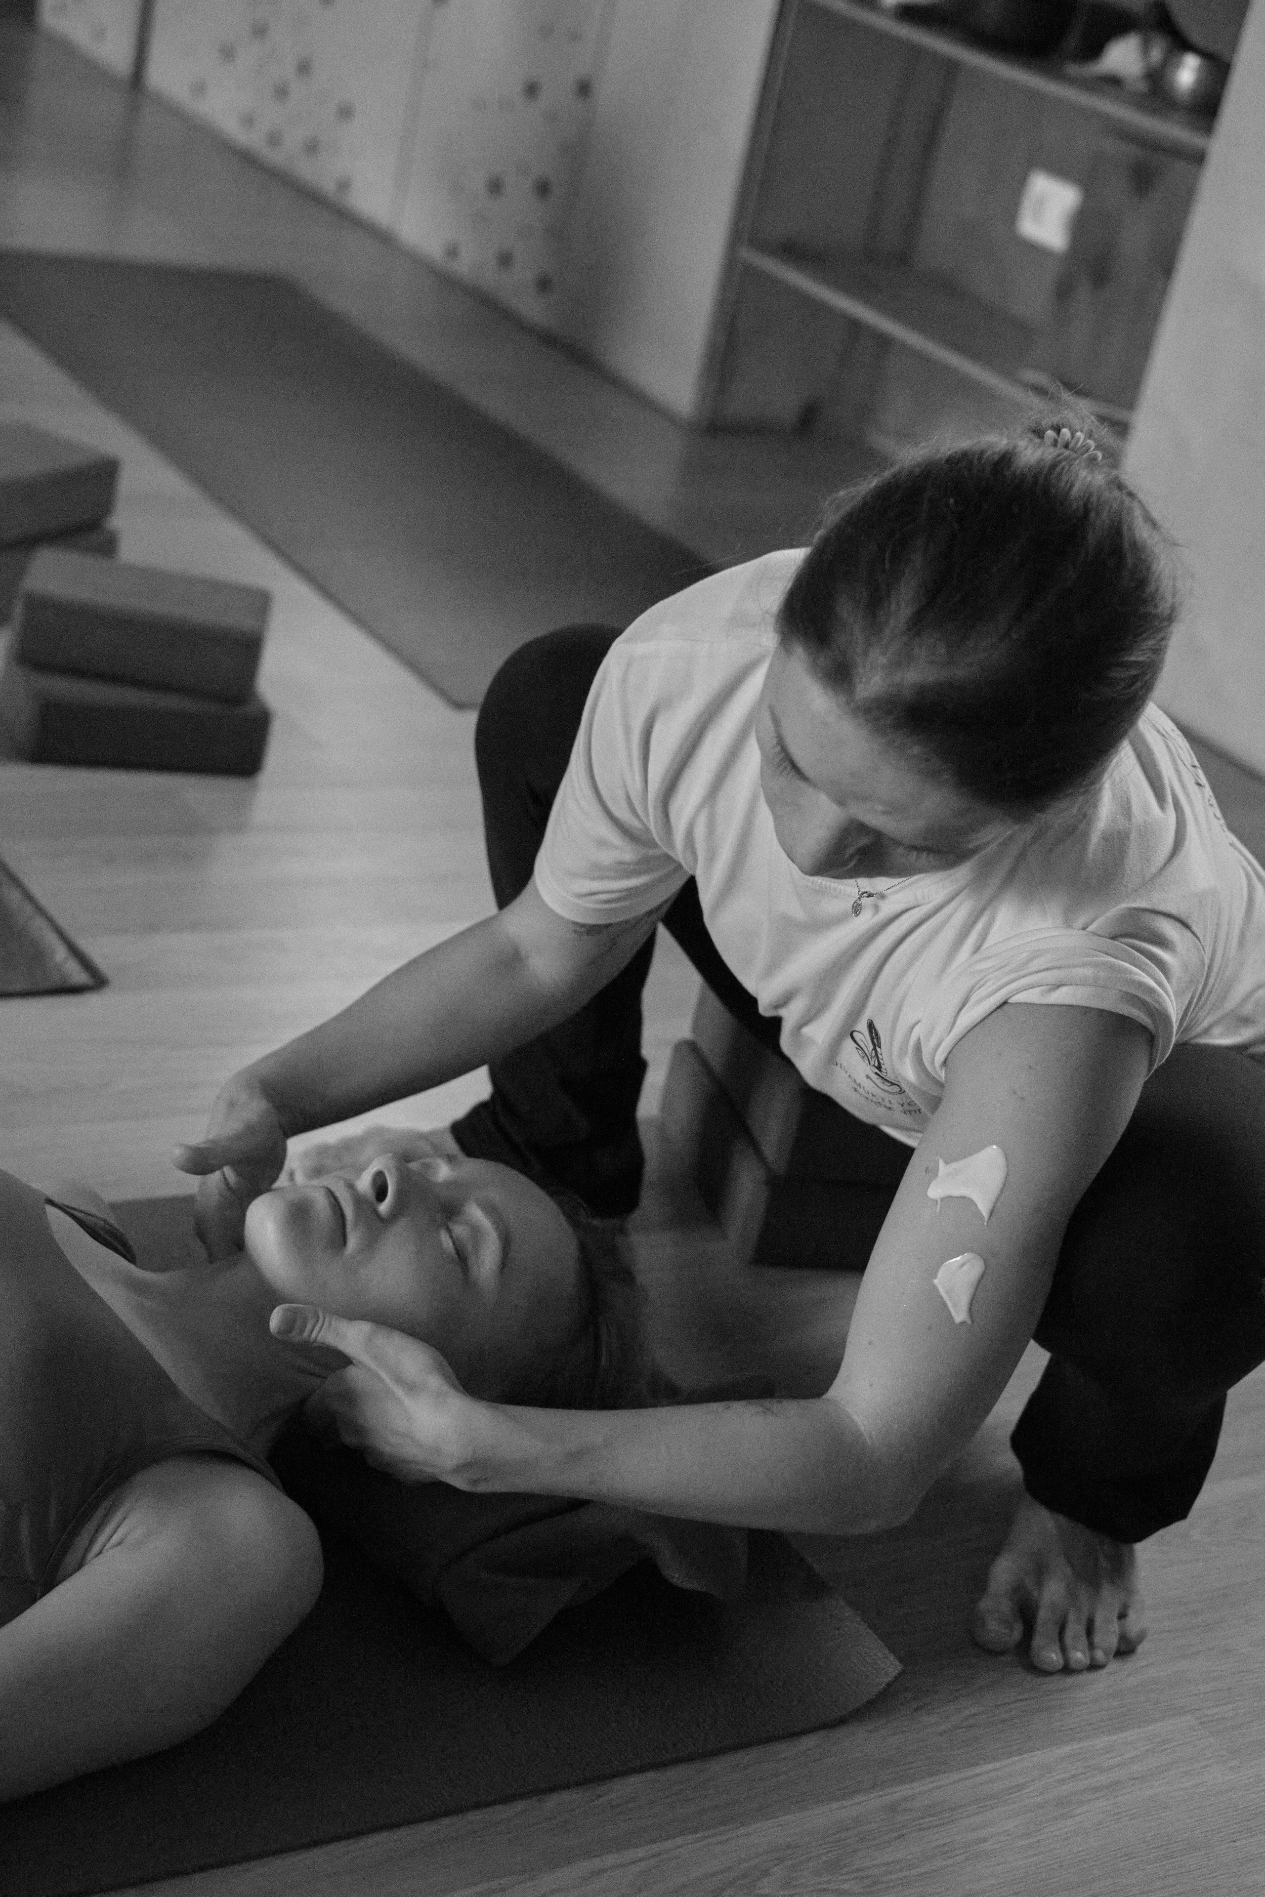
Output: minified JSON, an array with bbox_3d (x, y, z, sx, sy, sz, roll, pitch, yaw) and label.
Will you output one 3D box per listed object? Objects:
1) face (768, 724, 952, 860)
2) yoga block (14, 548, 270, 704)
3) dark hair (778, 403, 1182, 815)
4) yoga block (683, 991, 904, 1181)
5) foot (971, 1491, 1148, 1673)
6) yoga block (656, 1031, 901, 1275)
[{"bbox_3d":[0.111,-0.078,1.320,0.140,0.110,0.185,35,-14,3],"label":"face"},{"bbox_3d":[-0.472,-0.312,2.701,0.221,0.070,0.152,9,23,-8],"label":"yoga block"},{"bbox_3d":[0.163,-0.156,1.290,0.168,0.210,0.190,32,-13,2],"label":"dark hair"},{"bbox_3d":[0.152,0.091,2.107,0.150,0.070,0.218,3,25,-21],"label":"yoga block"},{"bbox_3d":[0.268,0.350,1.731,0.102,0.085,0.235,13,23,0],"label":"foot"},{"bbox_3d":[0.127,0.155,2.119,0.150,0.070,0.218,3,25,-21],"label":"yoga block"}]

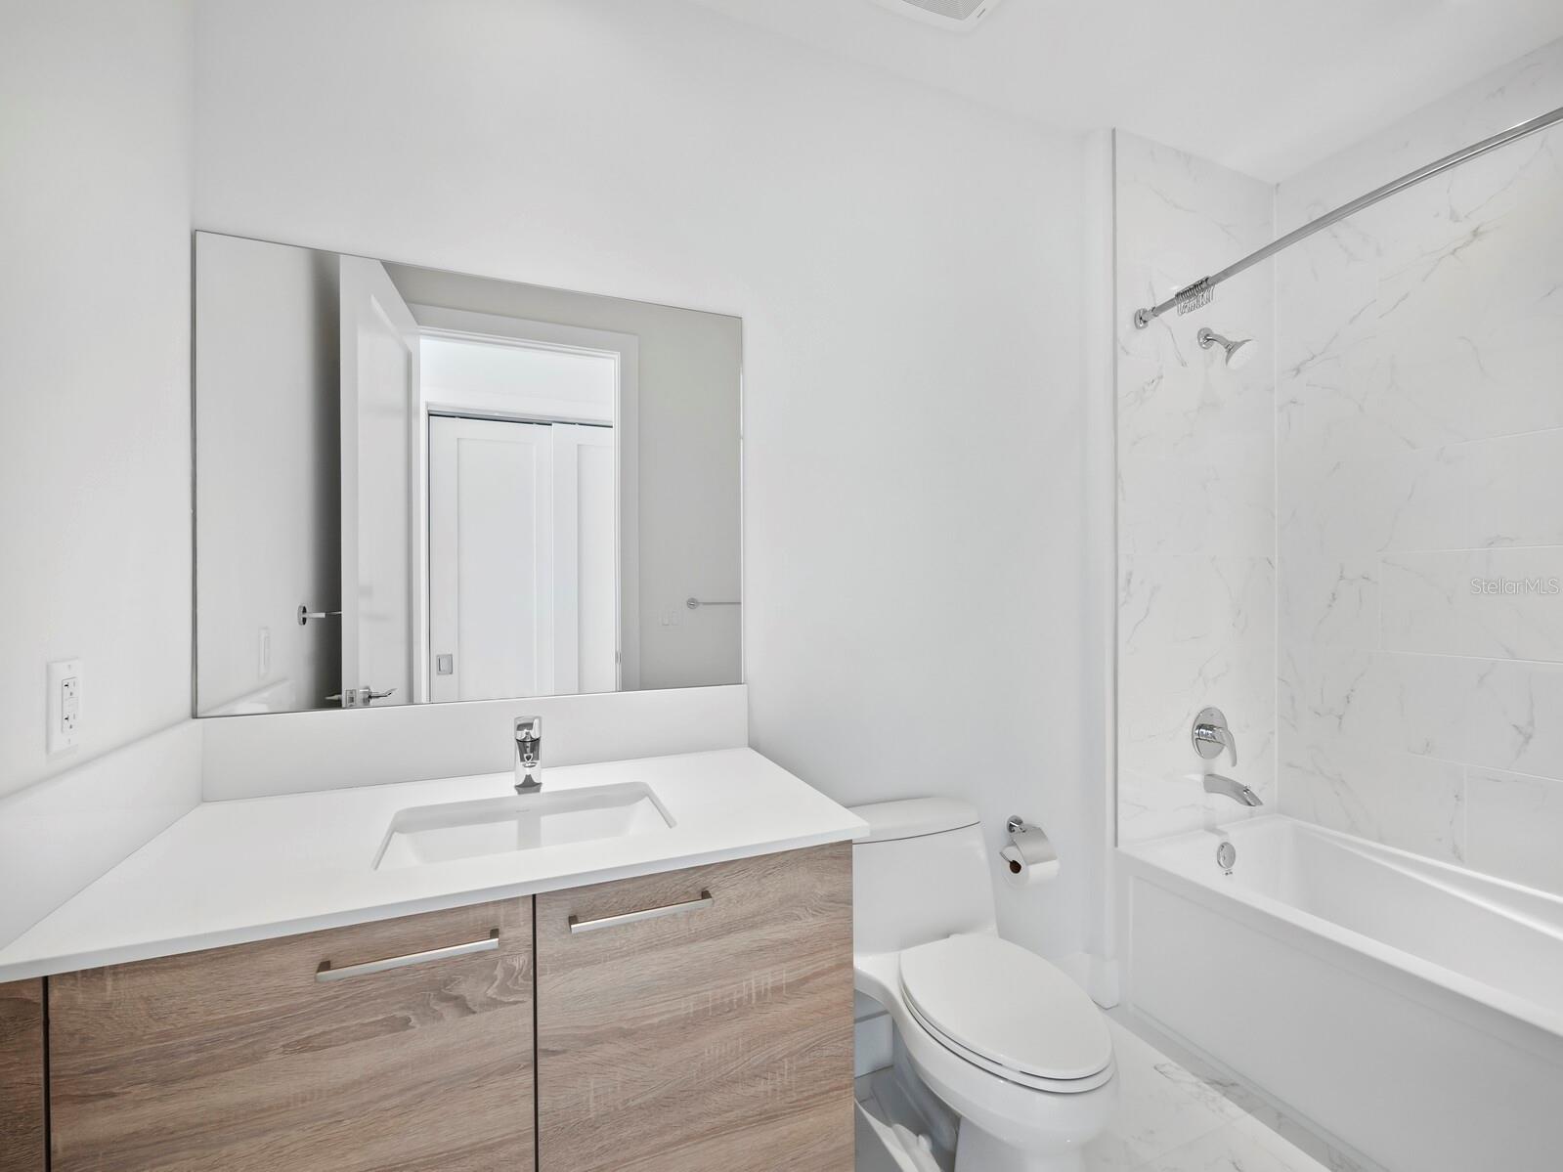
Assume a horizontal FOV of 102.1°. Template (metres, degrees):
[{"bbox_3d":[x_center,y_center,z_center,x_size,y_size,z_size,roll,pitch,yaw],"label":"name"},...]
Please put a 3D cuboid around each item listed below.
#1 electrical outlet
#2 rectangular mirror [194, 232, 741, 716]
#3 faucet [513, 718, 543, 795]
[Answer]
[{"bbox_3d":[-0.910,0.152,0.803,0.008,0.114,0.067,0,0,-22],"label":"electrical outlet"},{"bbox_3d":[-0.564,-0.200,1.306,1.012,0.860,0.015,0,0,-22],"label":"rectangular mirror"},{"bbox_3d":[-0.477,0.317,1.193,0.049,0.138,0.140,0,0,-22],"label":"faucet"}]

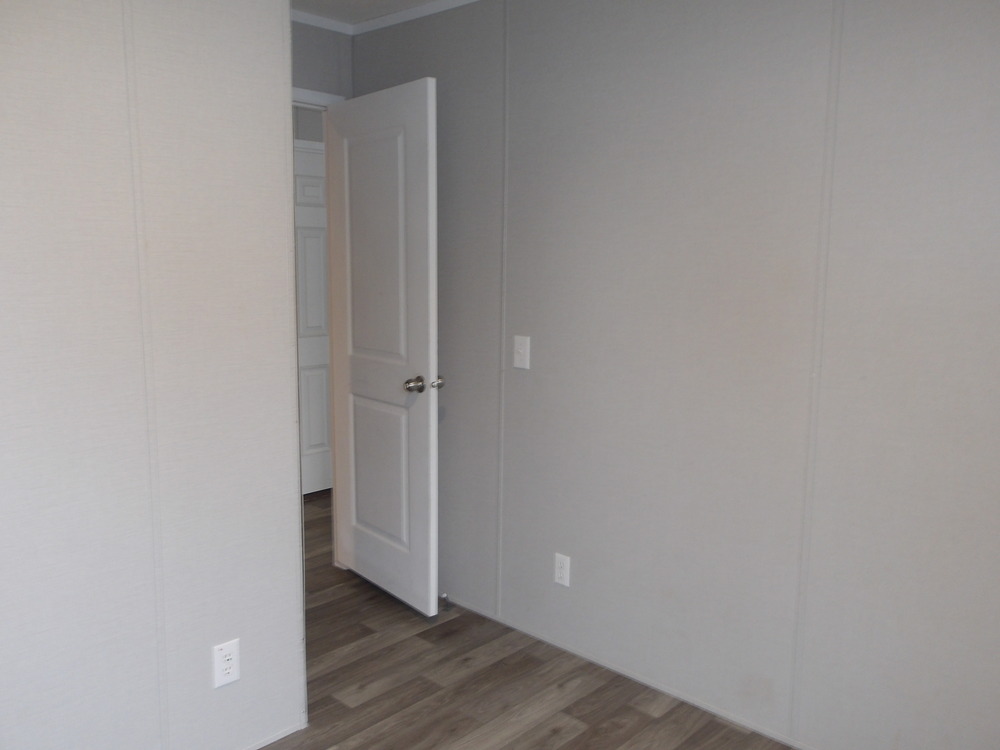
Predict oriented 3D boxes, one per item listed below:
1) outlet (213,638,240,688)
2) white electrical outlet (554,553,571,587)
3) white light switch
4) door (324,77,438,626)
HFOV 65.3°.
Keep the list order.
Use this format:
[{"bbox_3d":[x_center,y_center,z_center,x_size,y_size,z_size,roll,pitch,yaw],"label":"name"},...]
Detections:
[{"bbox_3d":[-0.766,0.814,2.196,0.008,0.123,0.079,8,11,41],"label":"outlet"},{"bbox_3d":[0.229,0.722,2.883,0.069,0.115,0.008,8,11,41],"label":"white electrical outlet"},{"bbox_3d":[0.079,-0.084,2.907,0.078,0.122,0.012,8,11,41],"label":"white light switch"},{"bbox_3d":[-0.495,-0.096,3.242,0.038,2.063,0.710,-7,11,-41],"label":"door"}]

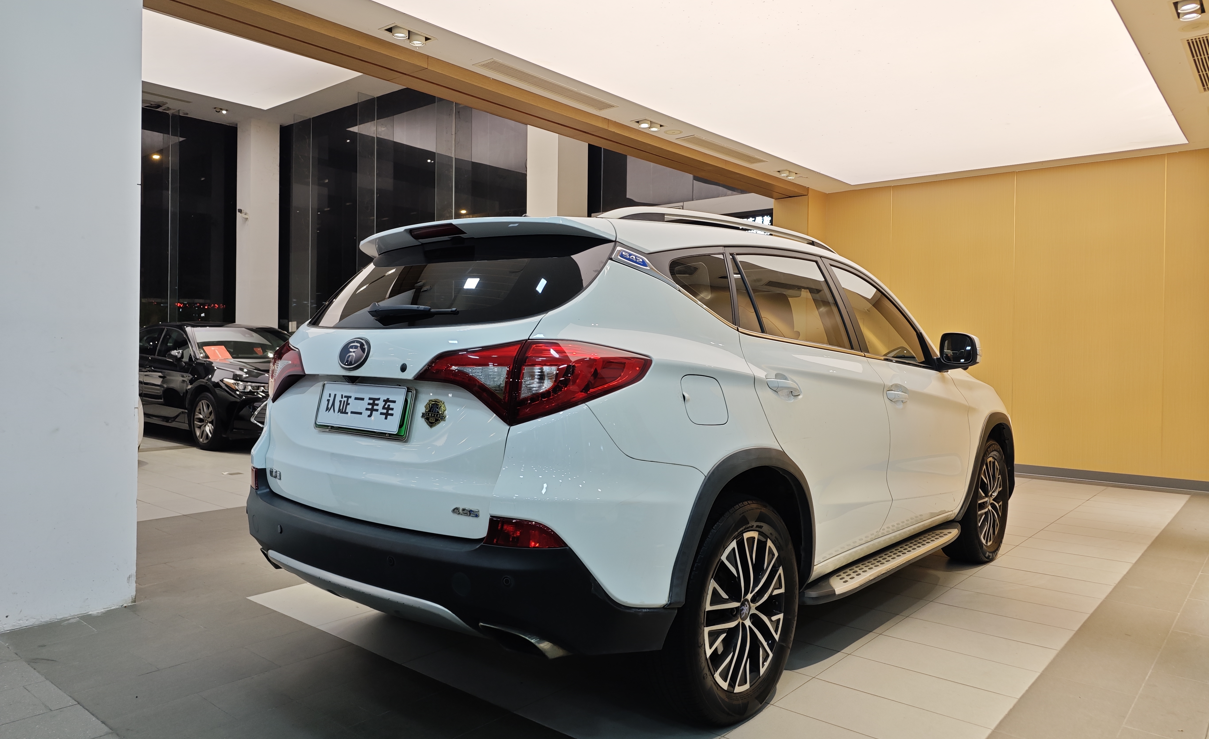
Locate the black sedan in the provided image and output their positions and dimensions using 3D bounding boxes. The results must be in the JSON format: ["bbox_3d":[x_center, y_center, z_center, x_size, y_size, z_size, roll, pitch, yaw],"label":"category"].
[{"bbox_3d":[-4.927,0.124,10.435,4.930,1.450,1.850,1,1,40],"label":"black sedan"}]

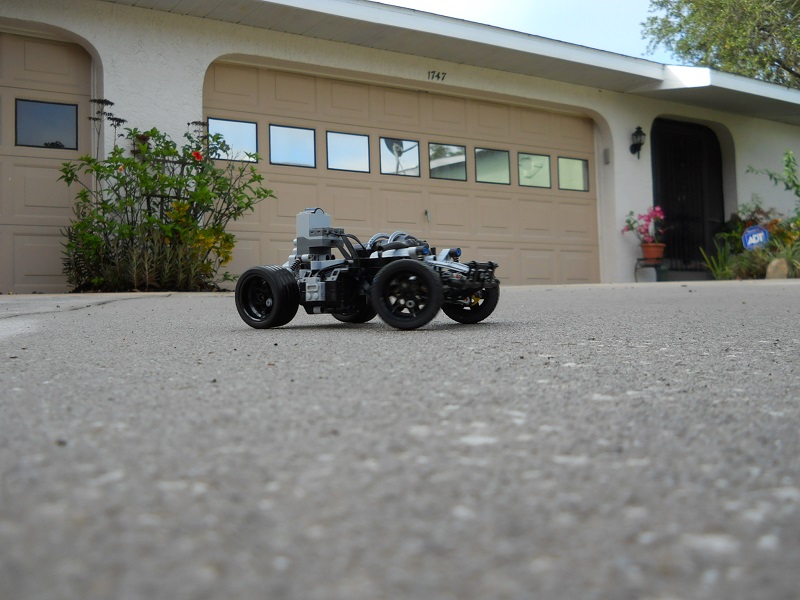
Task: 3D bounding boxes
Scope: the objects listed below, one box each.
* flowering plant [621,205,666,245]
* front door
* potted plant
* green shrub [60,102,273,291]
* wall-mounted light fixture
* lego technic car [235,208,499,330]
[{"bbox_3d":[2.763,-0.842,9.665,0.470,0.440,0.420,0,-3,-32],"label":"flowering plant"},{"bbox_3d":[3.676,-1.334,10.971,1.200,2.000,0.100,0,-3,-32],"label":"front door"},{"bbox_3d":[2.761,-0.740,9.656,0.470,0.640,0.420,0,-3,-32],"label":"potted plant"},{"bbox_3d":[-1.806,-0.785,6.612,1.500,1.410,0.900,0,-3,-32],"label":"green shrub"},{"bbox_3d":[2.759,-1.822,9.892,0.155,0.375,0.190,0,-3,-32],"label":"wall-mounted light fixture"},{"bbox_3d":[-0.018,-0.032,0.776,0.222,0.113,0.150,-1,1,37],"label":"lego technic car"}]

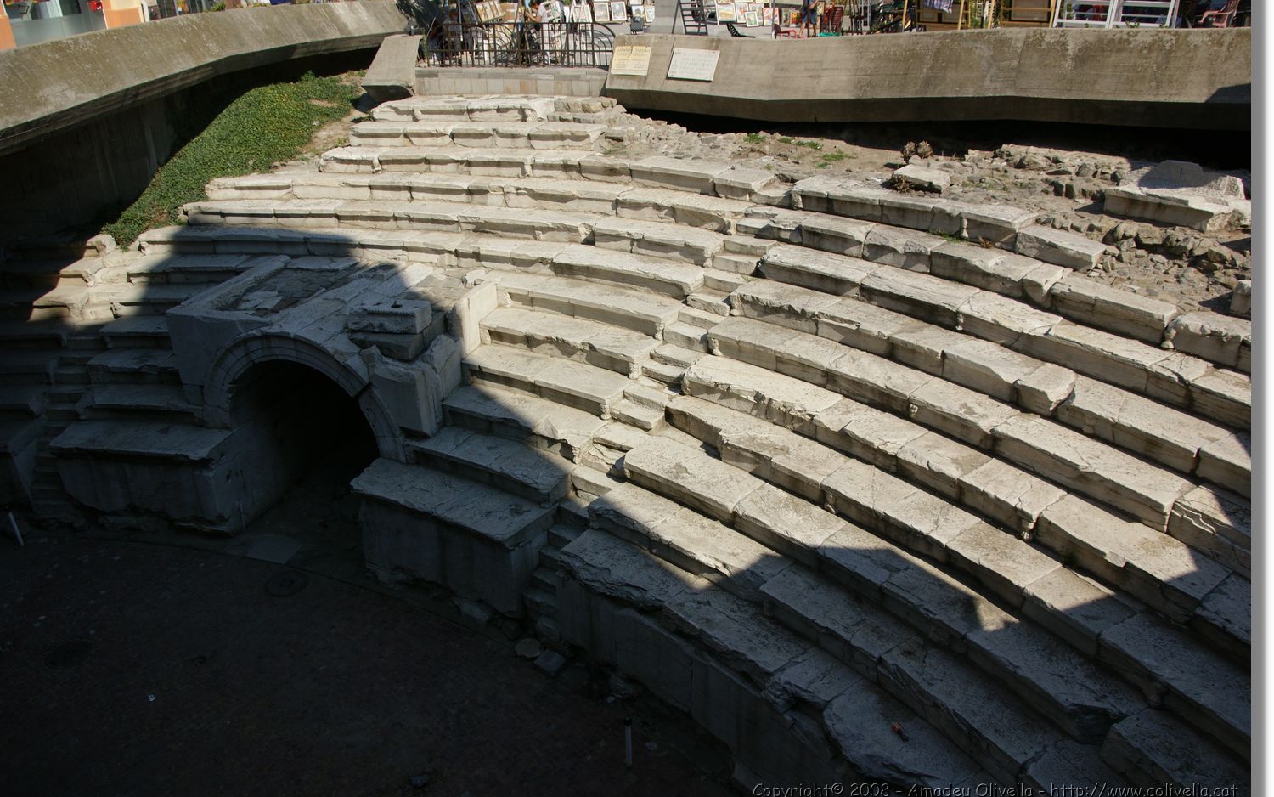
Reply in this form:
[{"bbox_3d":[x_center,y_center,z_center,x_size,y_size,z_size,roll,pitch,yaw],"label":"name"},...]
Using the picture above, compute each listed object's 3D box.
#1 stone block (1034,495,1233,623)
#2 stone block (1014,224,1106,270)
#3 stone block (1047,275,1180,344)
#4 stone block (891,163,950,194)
[{"bbox_3d":[5.670,1.800,11.080,0.680,0.390,1.900,-17,31,-31],"label":"stone block"},{"bbox_3d":[6.410,-2.300,14.560,0.460,0.360,1.200,-19,32,-33],"label":"stone block"},{"bbox_3d":[6.690,-1.270,13.450,0.550,0.410,1.530,-22,34,-38],"label":"stone block"},{"bbox_3d":[5.230,-4.040,17.600,0.830,0.230,0.760,17,31,30],"label":"stone block"}]

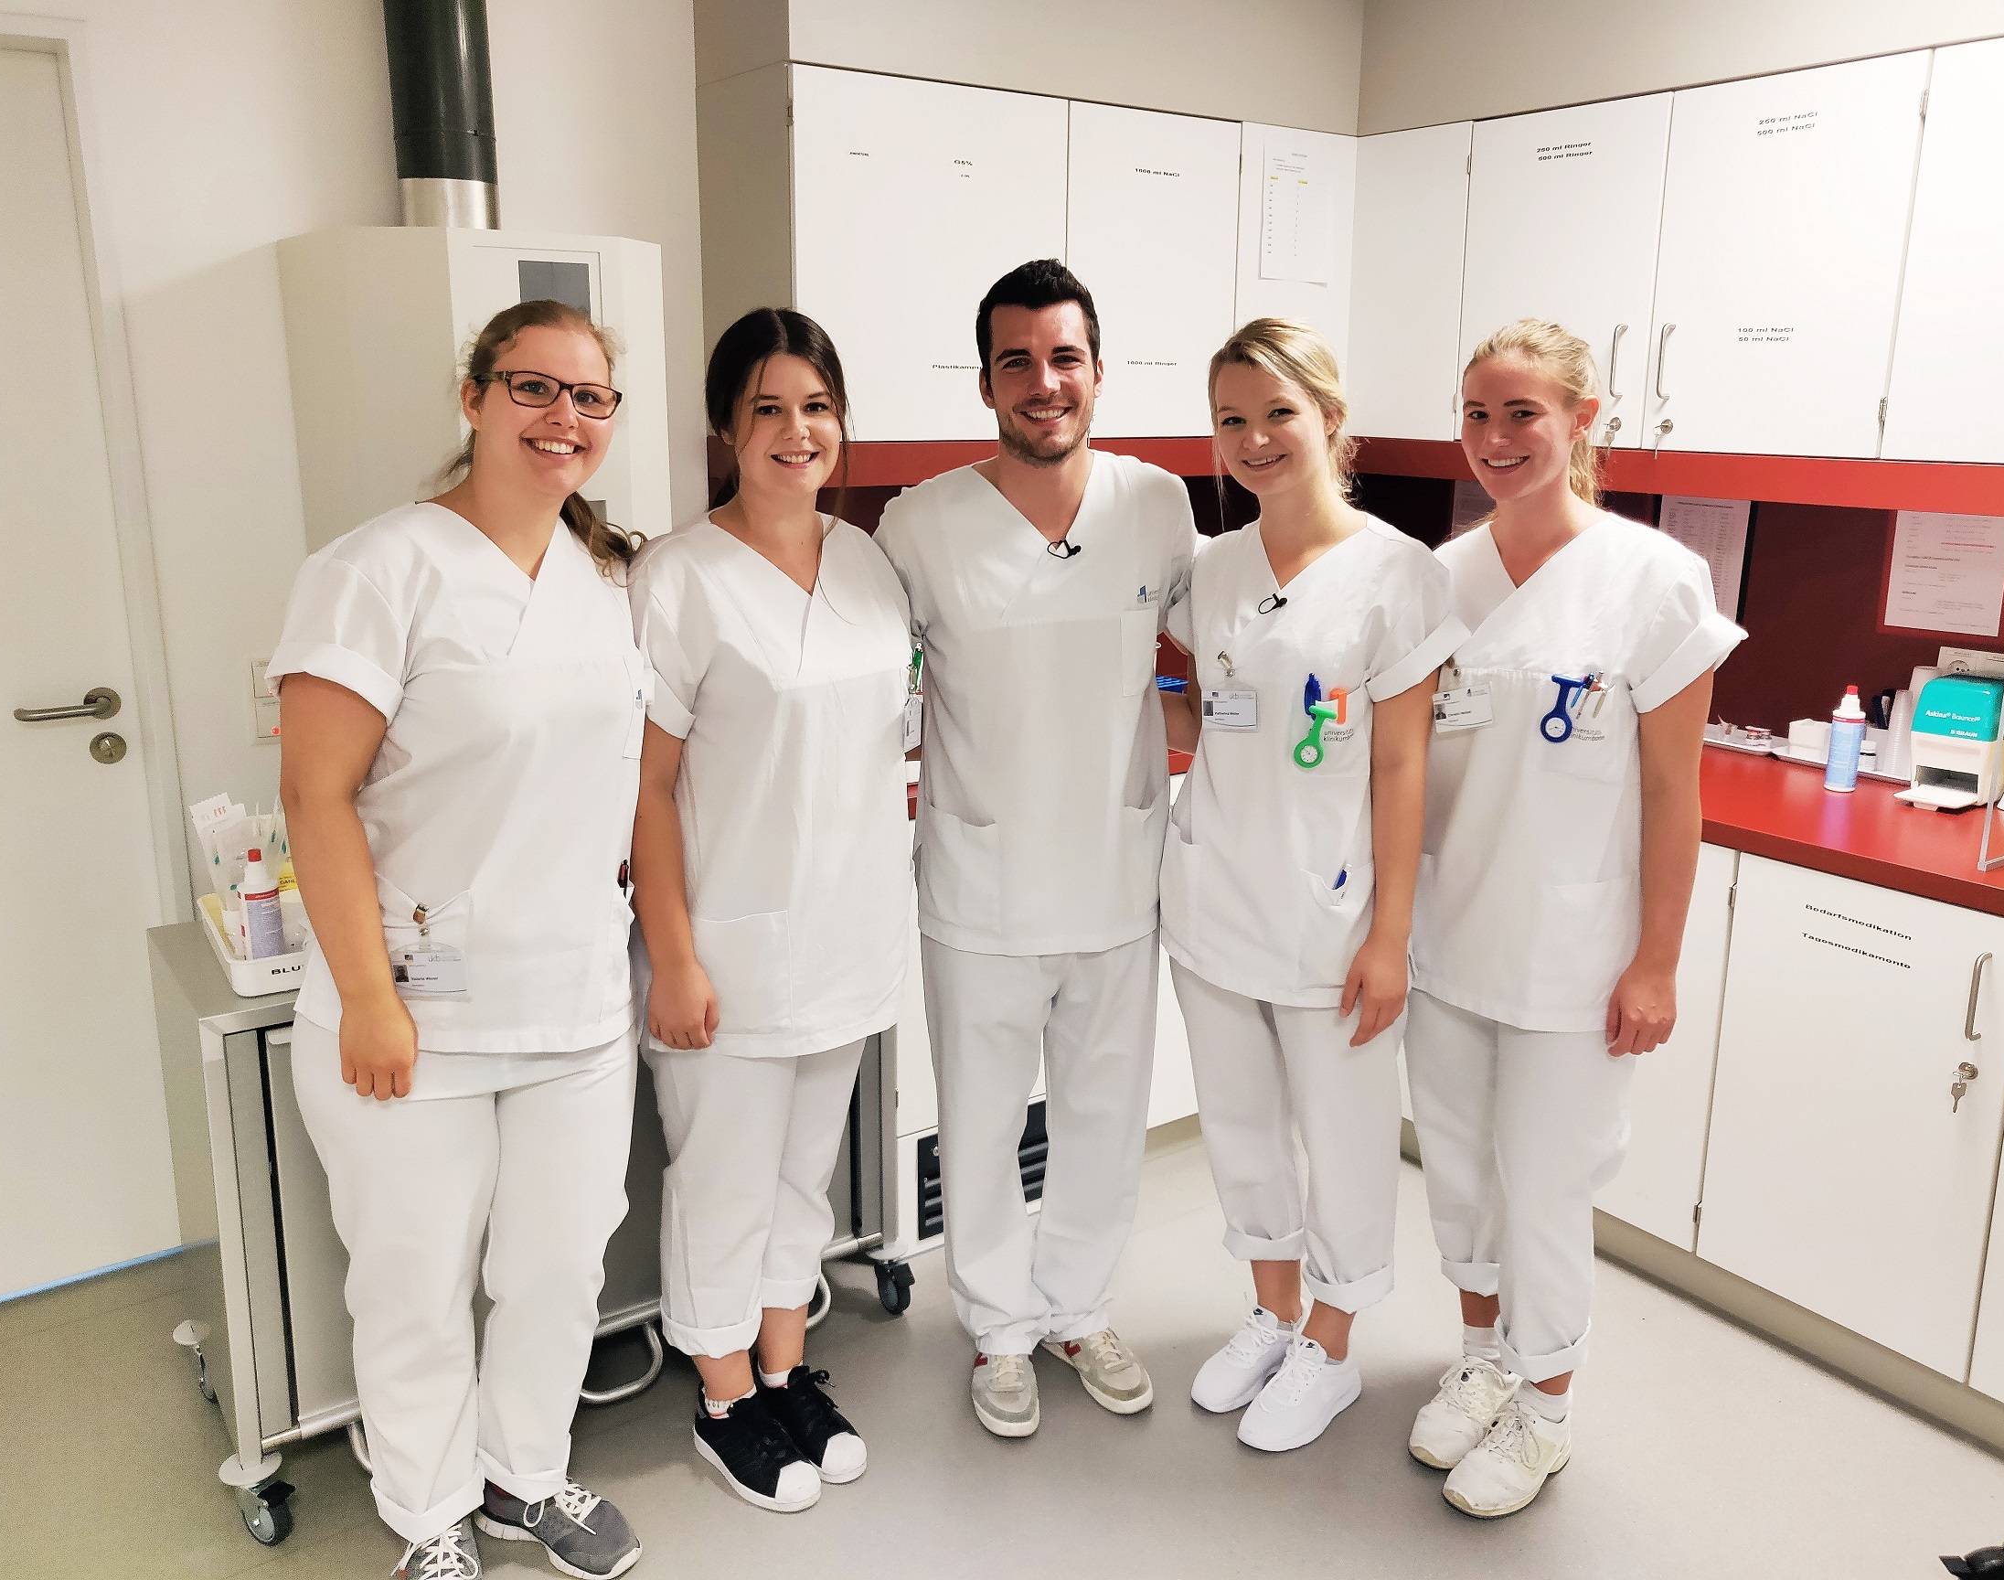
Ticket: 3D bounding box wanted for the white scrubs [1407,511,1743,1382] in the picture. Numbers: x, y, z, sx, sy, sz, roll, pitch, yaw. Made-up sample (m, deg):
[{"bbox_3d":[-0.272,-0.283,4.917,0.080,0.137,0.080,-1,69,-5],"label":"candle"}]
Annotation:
[{"bbox_3d":[0.767,0.259,2.236,0.495,1.307,0.307,11,18,38],"label":"white scrubs"}]

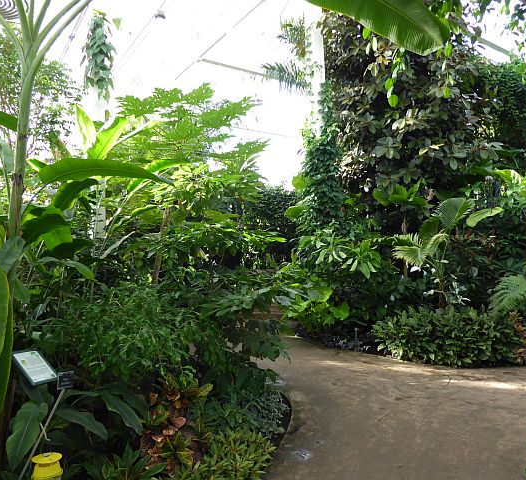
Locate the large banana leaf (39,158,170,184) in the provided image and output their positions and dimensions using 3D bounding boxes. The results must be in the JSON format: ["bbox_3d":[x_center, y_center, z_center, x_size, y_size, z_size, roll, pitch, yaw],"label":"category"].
[{"bbox_3d":[-1.303,-0.563,3.800,1.070,0.220,0.330,-2,-2,-6],"label":"large banana leaf"}]

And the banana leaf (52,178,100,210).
[{"bbox_3d":[-1.582,-0.384,3.900,0.420,0.280,0.280,-1,-2,-11],"label":"banana leaf"}]

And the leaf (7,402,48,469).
[{"bbox_3d":[-1.407,1.163,2.750,0.260,0.400,0.170,-1,-2,-20],"label":"leaf"}]

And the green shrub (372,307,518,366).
[{"bbox_3d":[2.474,1.309,6.300,1.950,0.820,0.950,-2,-2,15],"label":"green shrub"}]

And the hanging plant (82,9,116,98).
[{"bbox_3d":[-3.132,-3.513,8.800,0.620,1.700,0.600,-1,-2,-11],"label":"hanging plant"}]

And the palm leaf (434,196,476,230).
[{"bbox_3d":[2.915,-0.416,7.000,0.600,0.480,0.300,-2,-2,18],"label":"palm leaf"}]

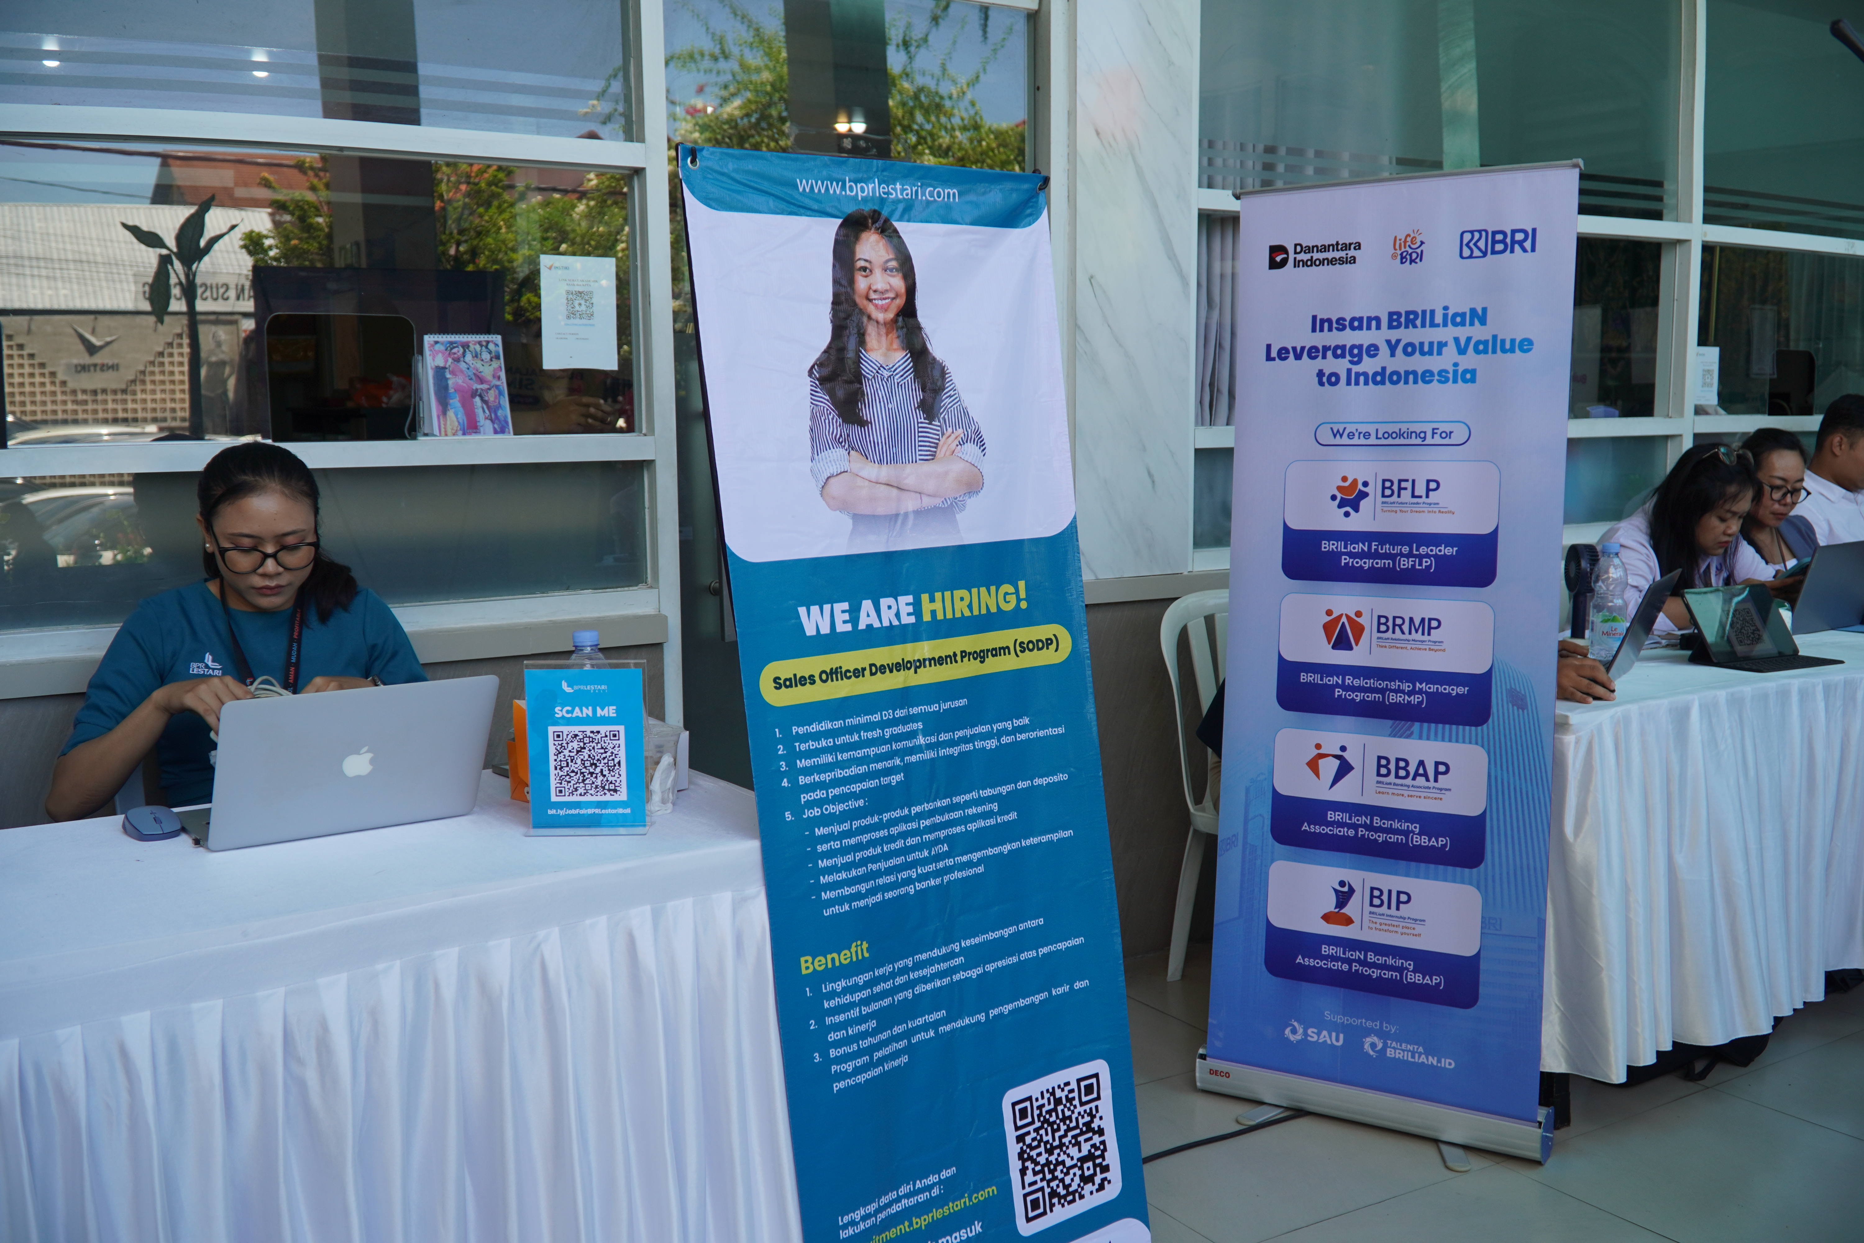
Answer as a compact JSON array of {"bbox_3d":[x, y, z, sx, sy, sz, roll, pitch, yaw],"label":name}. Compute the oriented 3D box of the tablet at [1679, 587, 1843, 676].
[{"bbox_3d":[1.796,0.000,3.382,0.283,0.172,0.250,-4,6,-29],"label":"tablet"}]

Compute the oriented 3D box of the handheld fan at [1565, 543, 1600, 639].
[{"bbox_3d":[1.451,-0.068,3.462,0.052,0.212,0.105,0,6,7],"label":"handheld fan"}]

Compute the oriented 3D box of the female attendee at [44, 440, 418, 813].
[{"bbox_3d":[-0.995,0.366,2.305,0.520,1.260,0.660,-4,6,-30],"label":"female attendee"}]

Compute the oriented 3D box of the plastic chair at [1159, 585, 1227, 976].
[{"bbox_3d":[0.866,0.402,3.517,0.450,0.900,0.520,-4,7,-33],"label":"plastic chair"}]

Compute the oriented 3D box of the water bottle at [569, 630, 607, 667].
[{"bbox_3d":[-0.458,0.123,2.081,0.065,0.236,0.065,-1,6,0],"label":"water bottle"}]

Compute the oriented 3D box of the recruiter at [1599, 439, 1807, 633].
[{"bbox_3d":[1.788,0.204,3.610,0.480,1.240,0.660,-5,7,-35],"label":"recruiter"}]

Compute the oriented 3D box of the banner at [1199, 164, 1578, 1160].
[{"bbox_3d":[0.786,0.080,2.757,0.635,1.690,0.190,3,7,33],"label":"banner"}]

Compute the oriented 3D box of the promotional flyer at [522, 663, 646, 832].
[{"bbox_3d":[-0.432,0.155,1.934,0.152,0.213,0.060,-1,6,1],"label":"promotional flyer"}]

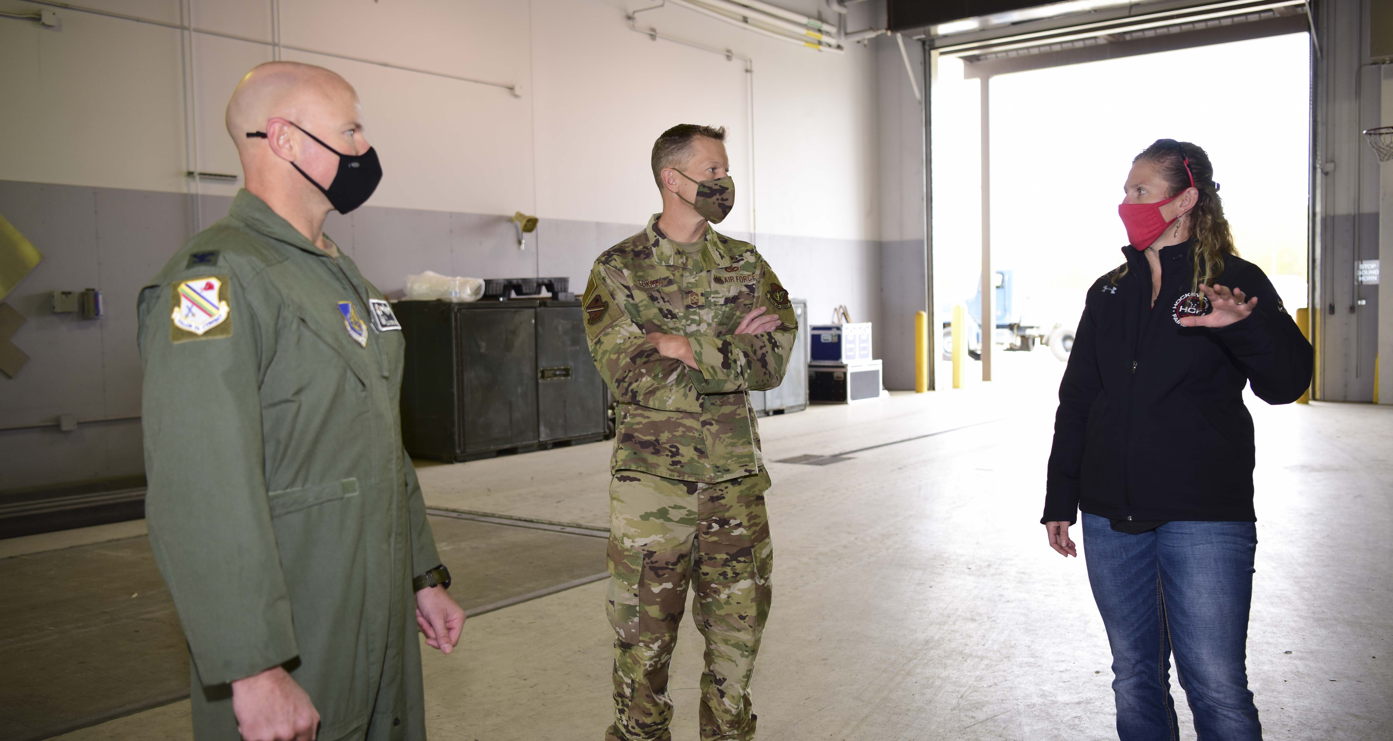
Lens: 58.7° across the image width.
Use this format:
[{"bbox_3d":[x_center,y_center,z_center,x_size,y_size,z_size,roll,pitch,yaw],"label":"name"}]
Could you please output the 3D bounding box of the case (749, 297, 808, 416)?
[{"bbox_3d":[0.405,-0.158,15.934,1.050,1.470,2.130,1,3,37],"label":"case"}]

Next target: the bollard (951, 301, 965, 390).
[{"bbox_3d":[4.308,-0.403,20.419,0.175,1.382,0.175,-1,3,12],"label":"bollard"}]

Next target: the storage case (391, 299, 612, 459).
[{"bbox_3d":[-2.016,0.052,12.473,1.050,1.470,2.130,1,3,37],"label":"storage case"}]

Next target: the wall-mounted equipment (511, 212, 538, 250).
[{"bbox_3d":[-1.871,-1.516,13.478,0.240,0.410,0.190,1,3,37],"label":"wall-mounted equipment"}]

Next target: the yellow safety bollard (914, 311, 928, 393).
[{"bbox_3d":[3.562,-0.302,19.672,0.175,1.280,0.175,-1,3,10],"label":"yellow safety bollard"}]

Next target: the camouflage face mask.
[{"bbox_3d":[0.037,-0.433,3.110,0.115,0.130,0.140,0,3,29],"label":"camouflage face mask"}]

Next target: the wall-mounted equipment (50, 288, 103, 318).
[{"bbox_3d":[-4.840,-0.522,9.663,0.120,0.235,0.330,1,3,37],"label":"wall-mounted equipment"}]

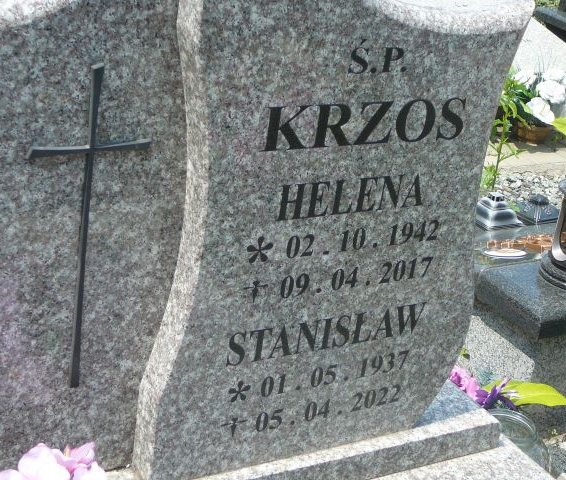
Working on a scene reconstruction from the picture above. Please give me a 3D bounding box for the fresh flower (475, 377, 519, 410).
[{"bbox_3d":[0.393,0.282,2.000,0.079,0.062,0.070,12,23,12],"label":"fresh flower"}]

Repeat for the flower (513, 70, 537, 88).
[{"bbox_3d":[0.907,-0.599,4.080,0.090,0.072,0.085,11,23,11],"label":"flower"}]

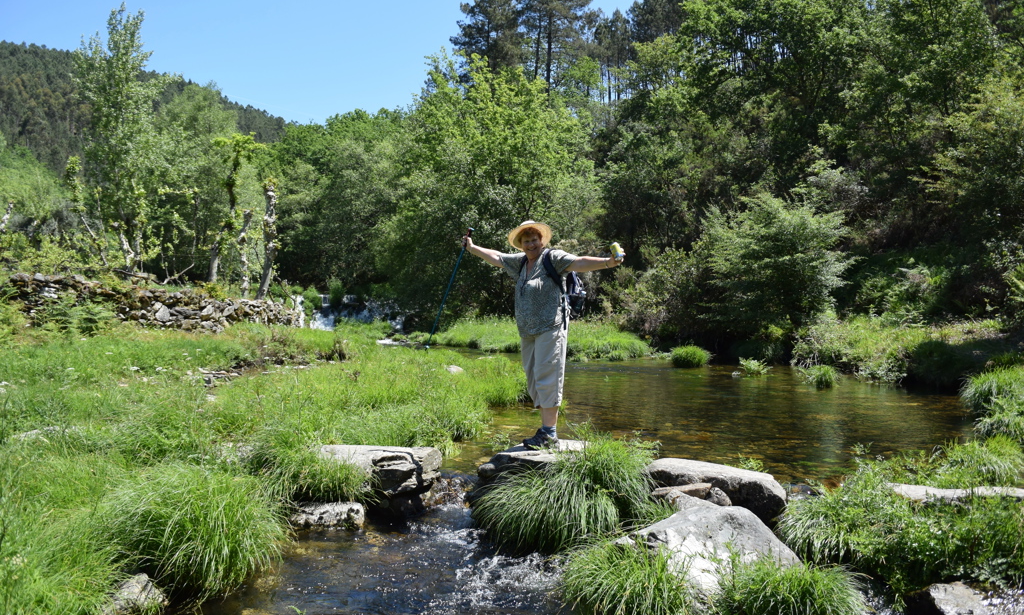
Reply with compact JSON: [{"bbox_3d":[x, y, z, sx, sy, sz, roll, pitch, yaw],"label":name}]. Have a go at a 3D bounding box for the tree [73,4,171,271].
[{"bbox_3d":[-11.693,-5.090,23.000,2.800,8.000,2.800,0,2,0],"label":"tree"}]

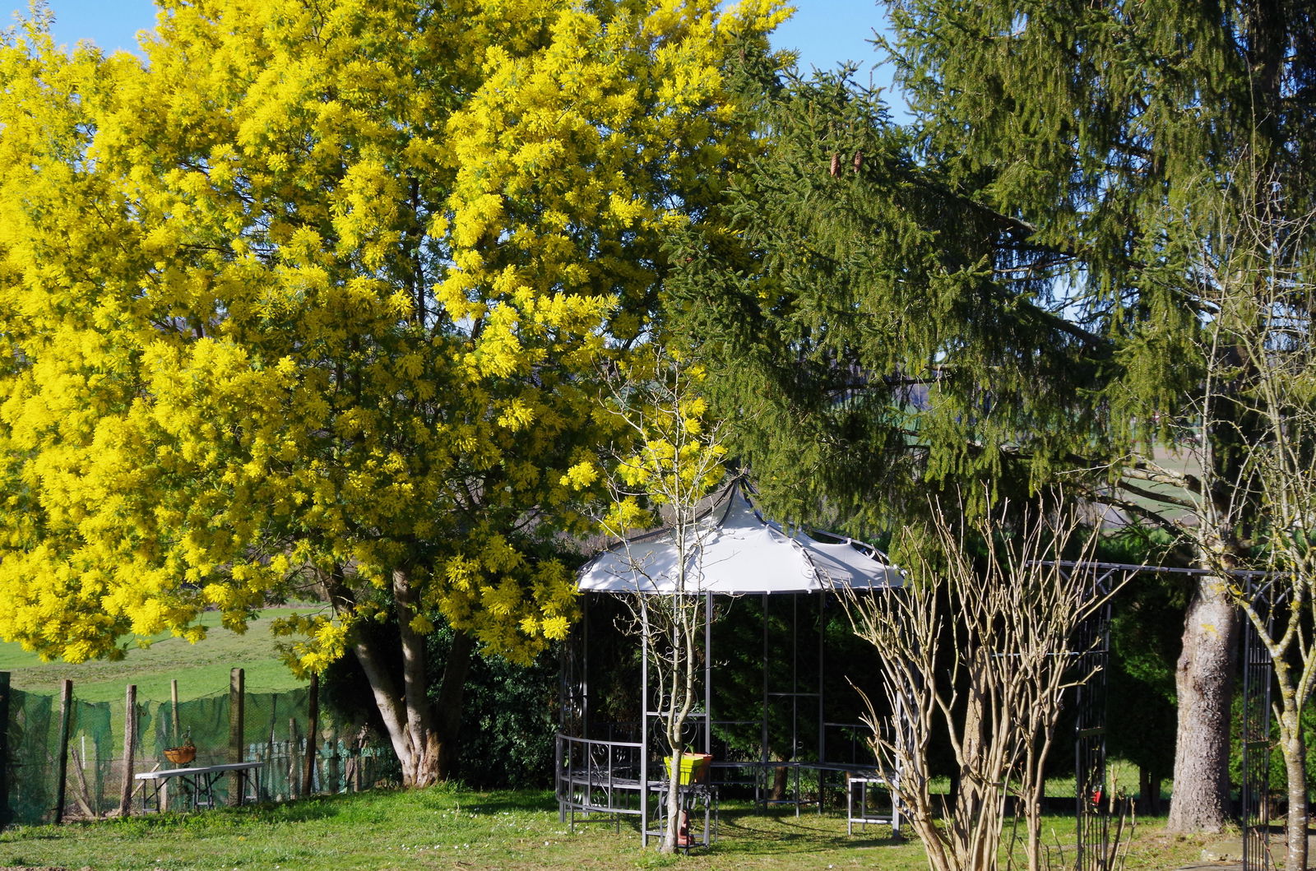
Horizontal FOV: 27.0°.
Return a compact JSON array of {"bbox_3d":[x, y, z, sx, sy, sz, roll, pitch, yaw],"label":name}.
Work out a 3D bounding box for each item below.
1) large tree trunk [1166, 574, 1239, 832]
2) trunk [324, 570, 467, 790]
[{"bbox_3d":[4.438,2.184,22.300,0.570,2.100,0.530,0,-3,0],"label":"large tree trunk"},{"bbox_3d":[-2.506,2.320,26.200,1.360,2.120,0.800,0,-3,0],"label":"trunk"}]

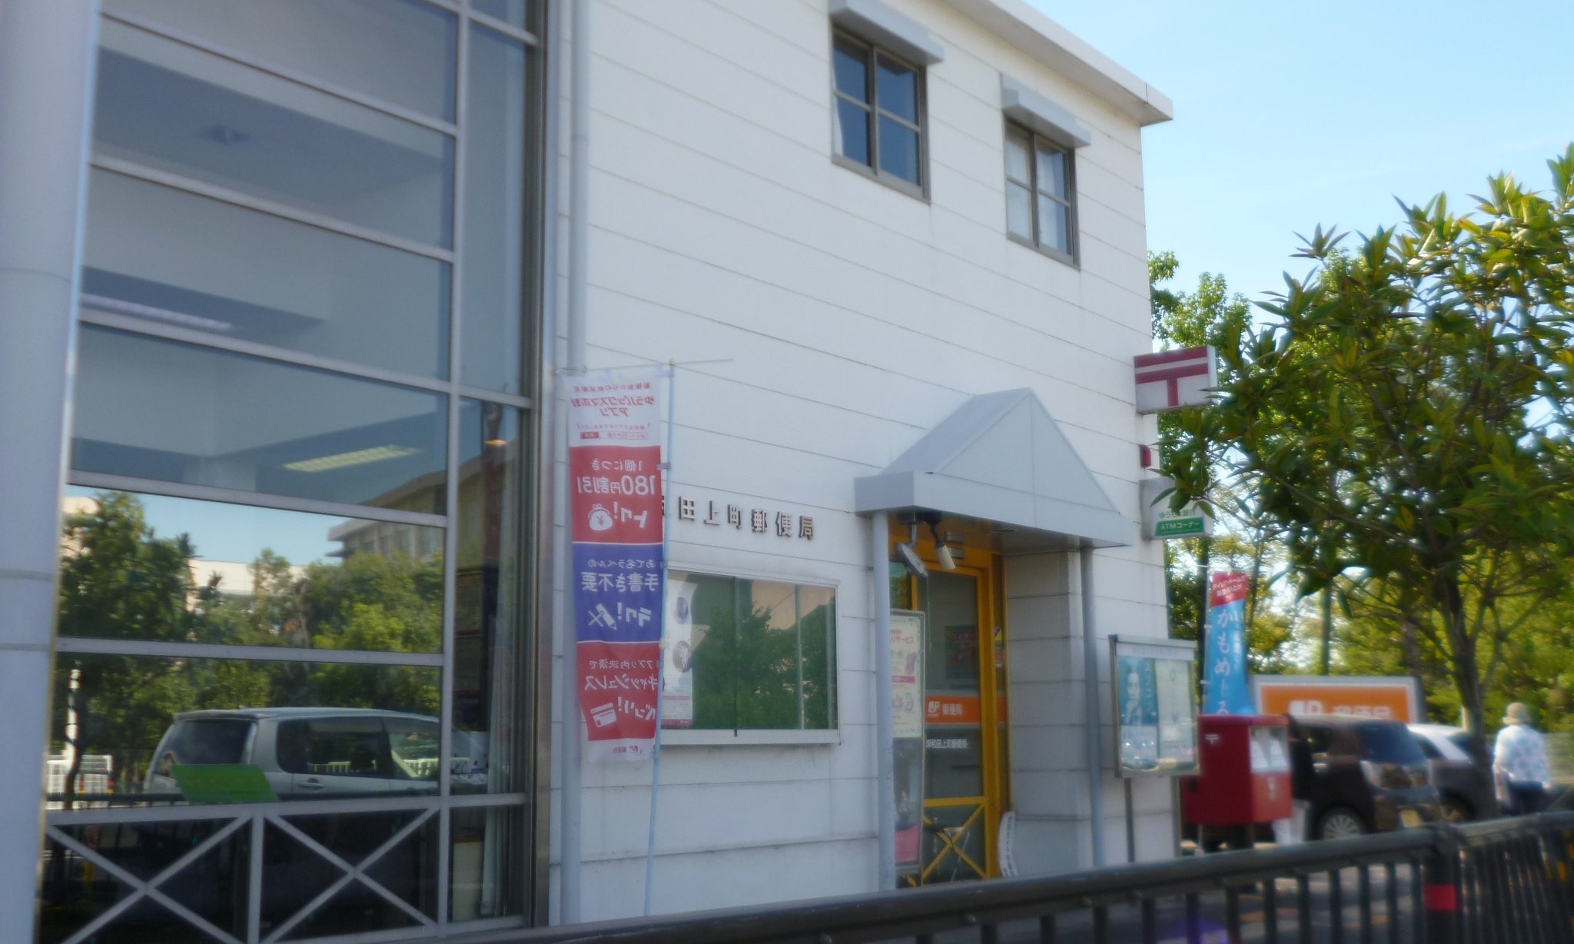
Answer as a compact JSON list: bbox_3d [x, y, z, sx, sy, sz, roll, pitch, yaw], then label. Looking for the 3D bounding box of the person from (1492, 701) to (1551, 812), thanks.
[{"bbox_3d":[7.273,3.083,16.159,0.500,1.600,0.330,-2,-10,6],"label":"person"}]

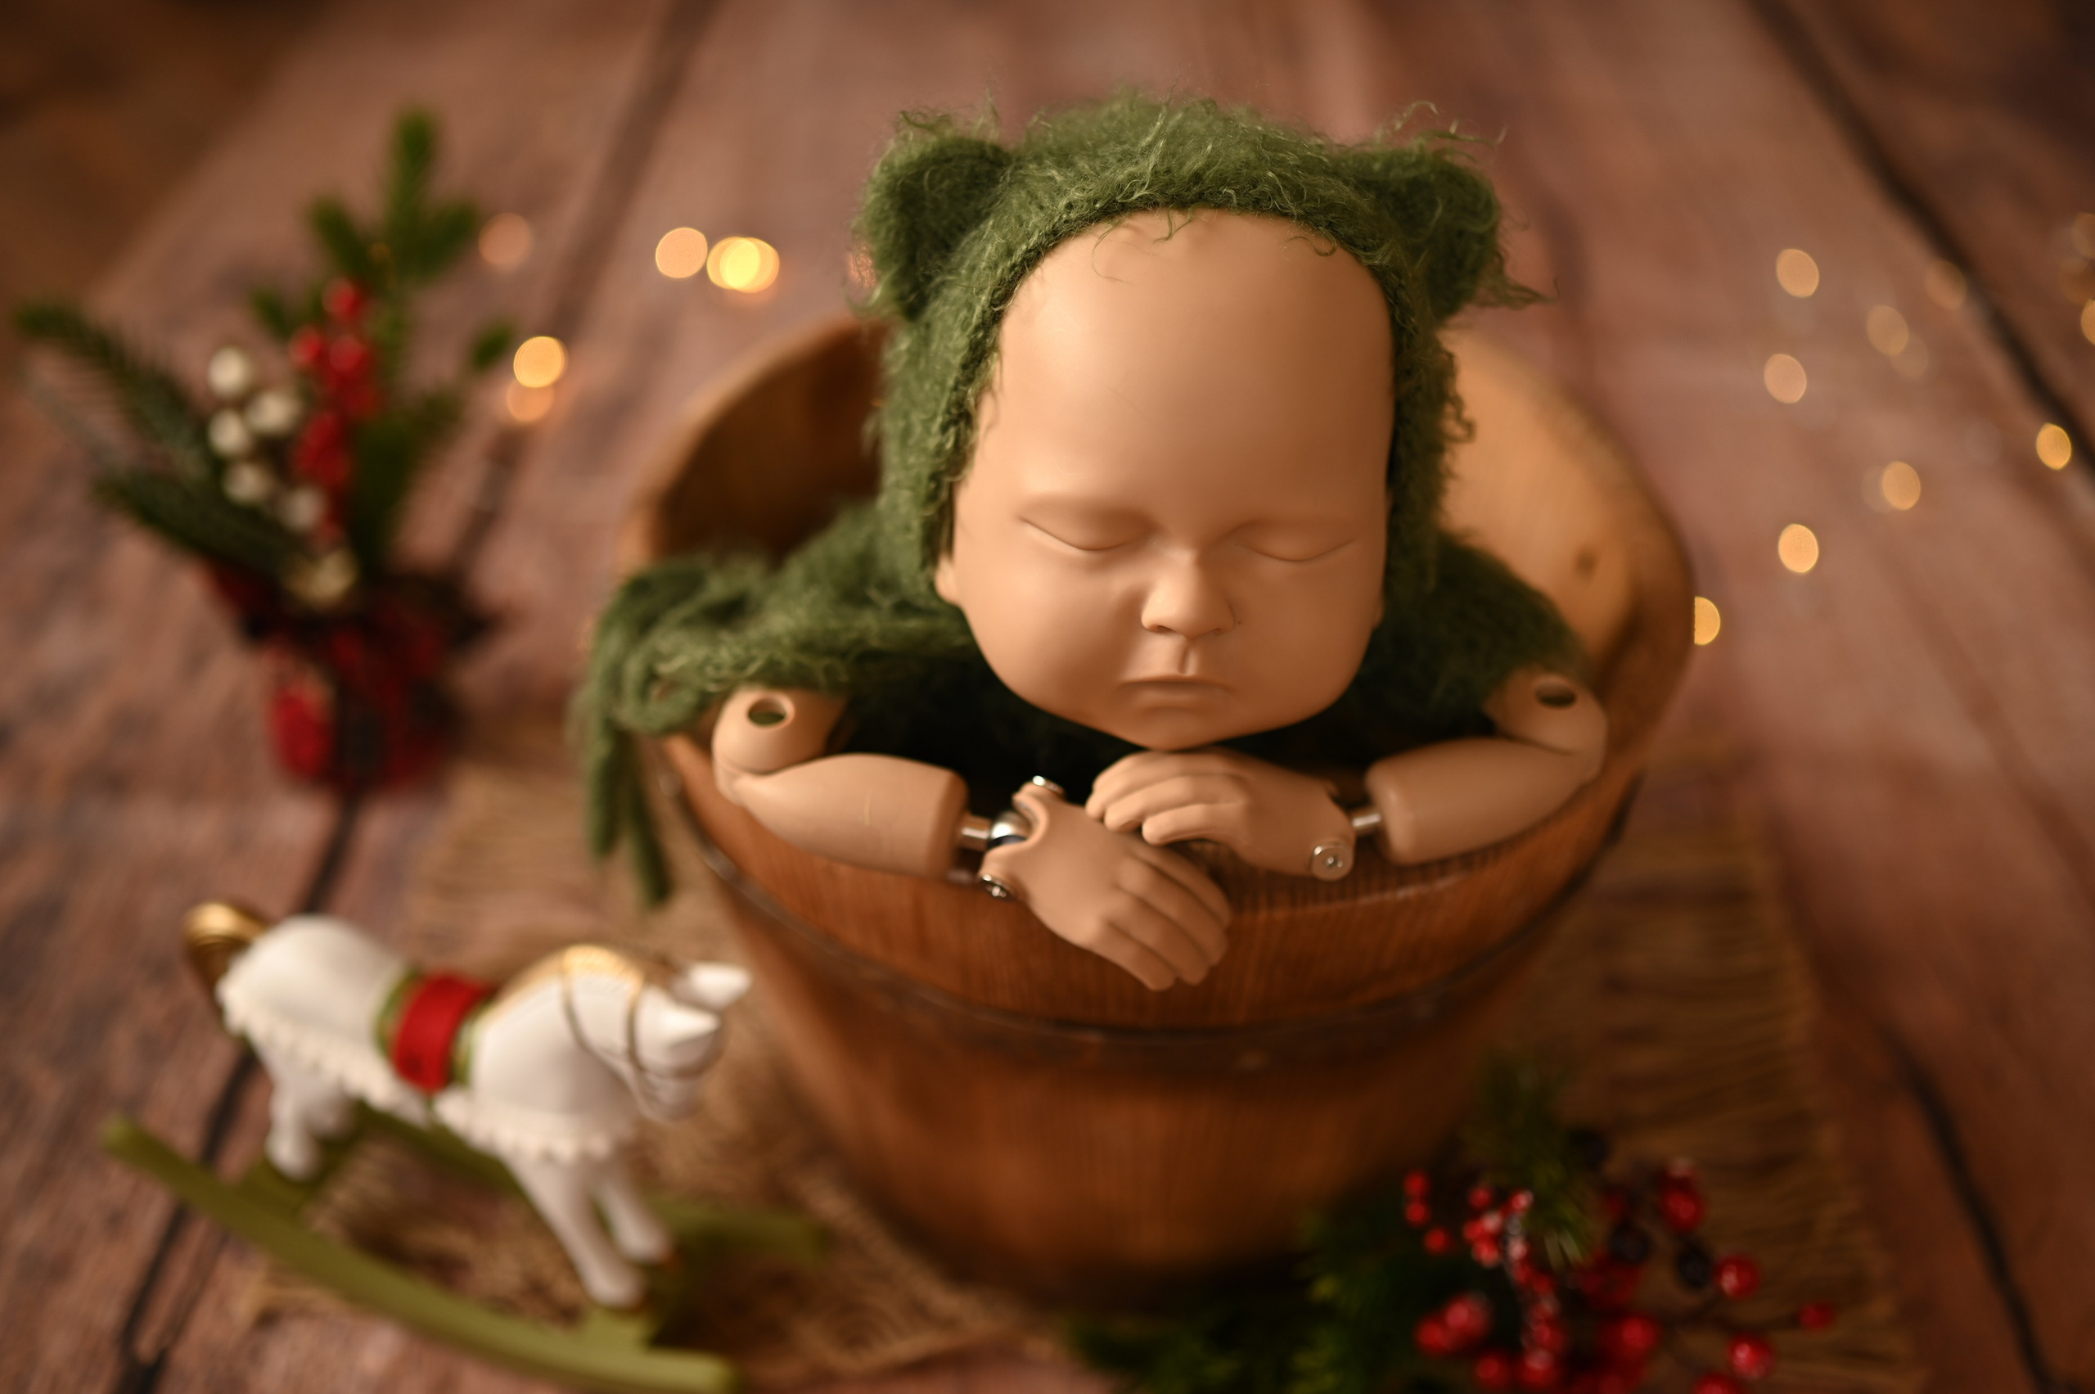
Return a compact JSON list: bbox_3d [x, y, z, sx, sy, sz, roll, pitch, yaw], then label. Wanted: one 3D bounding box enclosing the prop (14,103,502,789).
[{"bbox_3d":[-0.255,-0.084,0.699,0.157,0.232,0.125,0,41,0],"label":"prop"}]

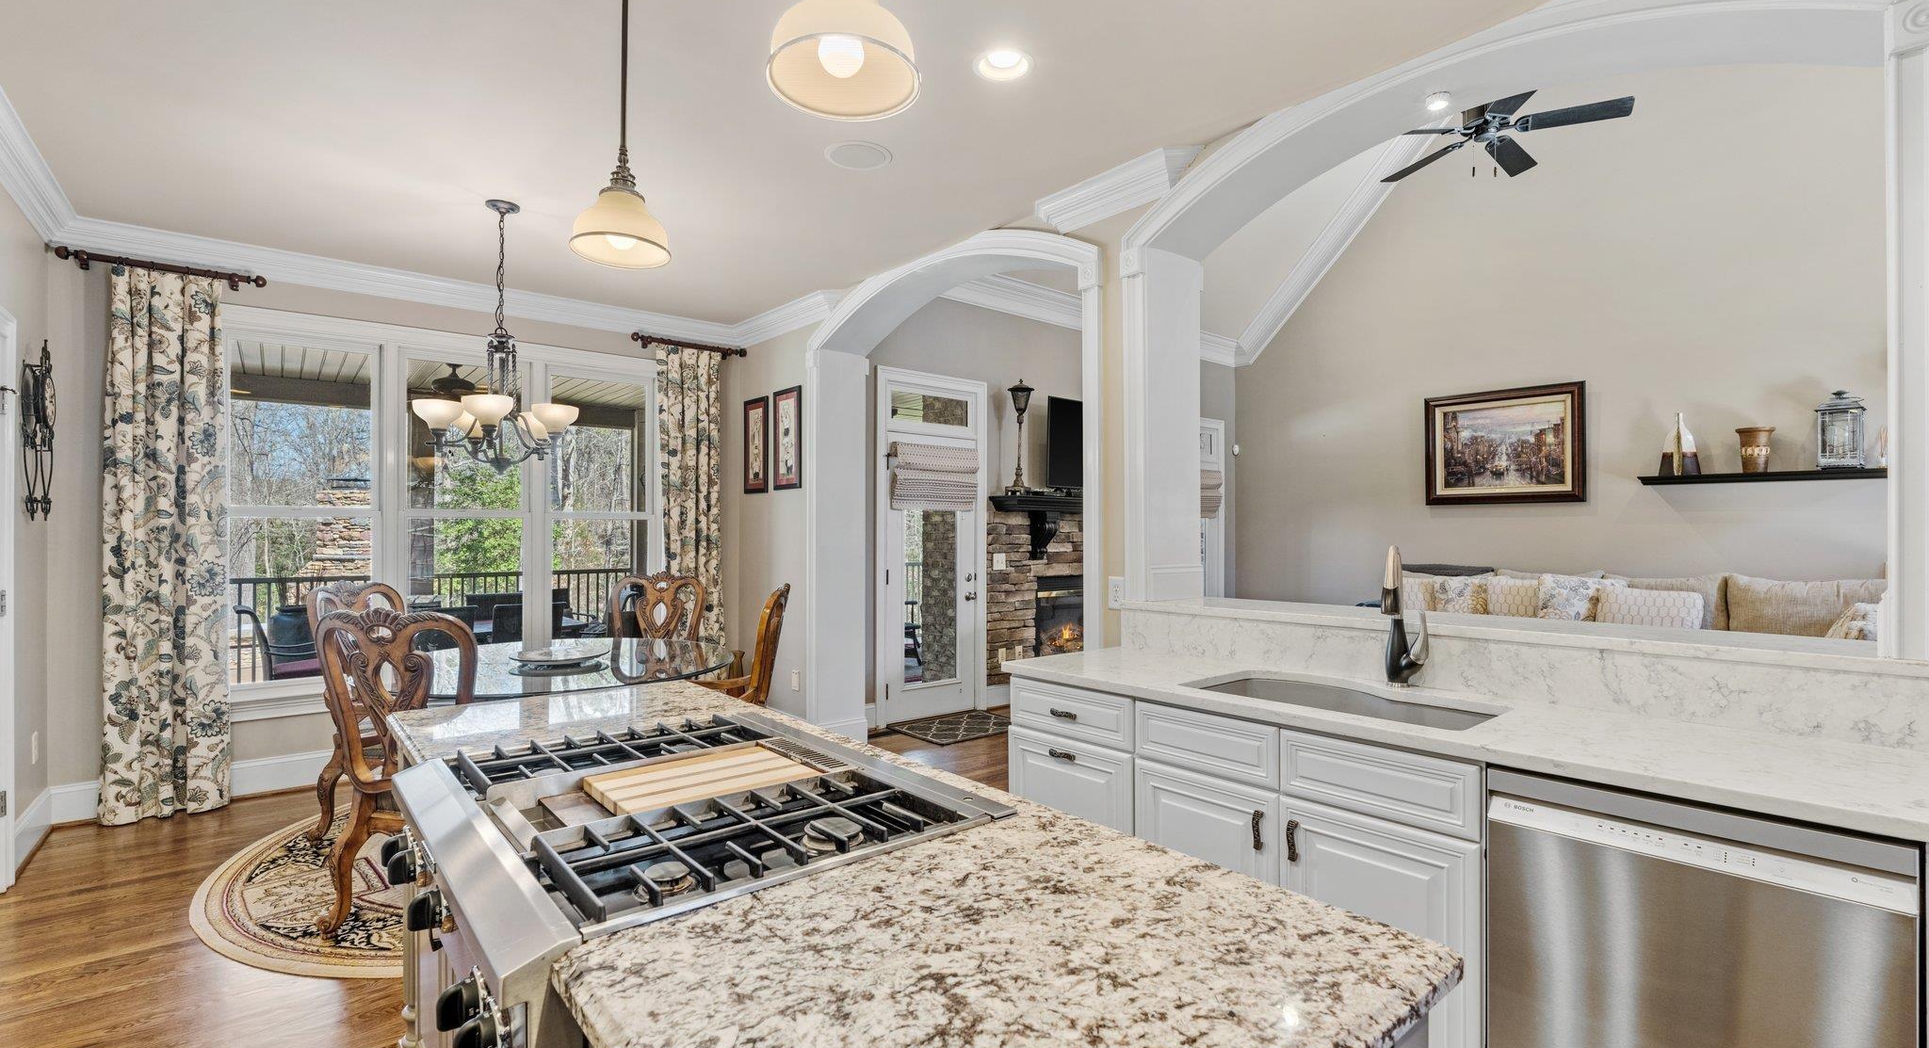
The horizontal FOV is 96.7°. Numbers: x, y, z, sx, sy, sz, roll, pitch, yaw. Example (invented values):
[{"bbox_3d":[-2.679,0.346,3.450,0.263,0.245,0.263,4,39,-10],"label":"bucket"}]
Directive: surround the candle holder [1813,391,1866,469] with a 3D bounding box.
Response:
[{"bbox_3d":[5.442,-0.589,5.329,0.210,0.490,0.210,1,-1,-40],"label":"candle holder"}]

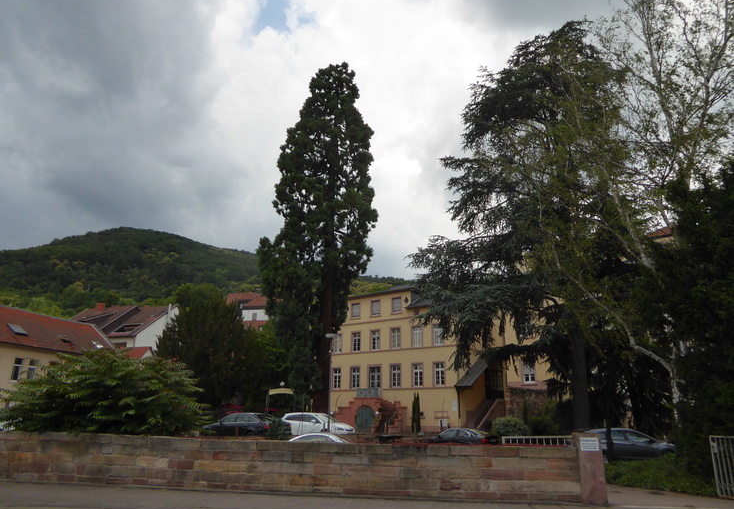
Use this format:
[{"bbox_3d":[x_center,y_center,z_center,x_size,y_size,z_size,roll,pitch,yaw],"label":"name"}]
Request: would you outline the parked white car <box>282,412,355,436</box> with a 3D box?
[{"bbox_3d":[-2.775,9.522,28.003,4.420,1.520,1.820,-10,-22,32],"label":"parked white car"}]

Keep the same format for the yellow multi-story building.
[{"bbox_3d":[5.729,12.477,58.072,18.500,14.600,16.000,-12,-23,36],"label":"yellow multi-story building"}]

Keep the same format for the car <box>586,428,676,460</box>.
[{"bbox_3d":[11.167,8.258,21.918,4.400,1.470,1.820,2,-18,-2],"label":"car"}]

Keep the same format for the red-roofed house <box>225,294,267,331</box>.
[{"bbox_3d":[-27.917,15.673,123.052,14.000,12.500,11.000,6,-19,-14],"label":"red-roofed house"}]

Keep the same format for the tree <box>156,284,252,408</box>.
[{"bbox_3d":[-13.357,8.088,42.489,7.900,12.400,7.900,2,-18,0],"label":"tree"}]

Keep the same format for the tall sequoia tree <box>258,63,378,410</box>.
[{"bbox_3d":[-3.698,-2.520,43.982,9.600,34.000,9.200,2,-18,0],"label":"tall sequoia tree"}]

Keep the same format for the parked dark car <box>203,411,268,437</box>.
[{"bbox_3d":[-5.997,8.491,24.942,4.680,1.440,1.830,-10,-22,31],"label":"parked dark car"}]

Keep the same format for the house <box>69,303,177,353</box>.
[{"bbox_3d":[-32.656,15.374,71.285,21.000,12.500,11.000,-13,-23,37],"label":"house"}]

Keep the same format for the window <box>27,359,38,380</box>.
[{"bbox_3d":[-29.395,10.326,44.757,0.150,1.600,0.720,-13,-23,37],"label":"window"}]

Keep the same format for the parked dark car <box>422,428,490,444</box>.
[{"bbox_3d":[5.242,10.778,29.349,4.500,1.420,1.760,-13,-23,38],"label":"parked dark car"}]

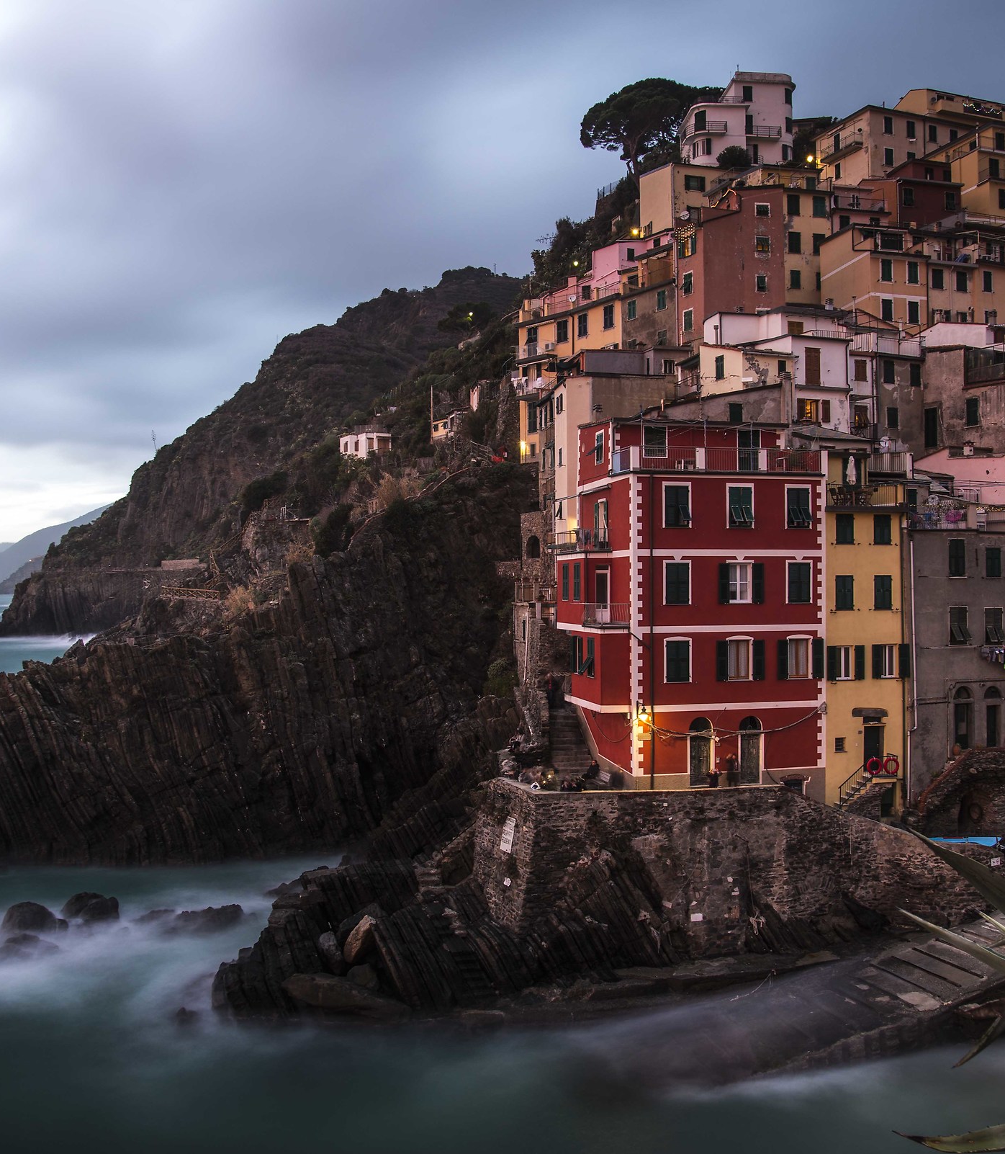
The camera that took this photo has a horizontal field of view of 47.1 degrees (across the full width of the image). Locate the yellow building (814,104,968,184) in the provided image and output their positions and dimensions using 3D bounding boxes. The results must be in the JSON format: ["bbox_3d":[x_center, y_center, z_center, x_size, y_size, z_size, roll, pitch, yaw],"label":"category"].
[{"bbox_3d":[41.200,-42.745,121.500,14.000,8.800,8.000,0,-1,-24],"label":"yellow building"}]

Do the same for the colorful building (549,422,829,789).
[{"bbox_3d":[8.840,1.037,57.600,10.300,17.200,9.800,0,-1,-11],"label":"colorful building"}]

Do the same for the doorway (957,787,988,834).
[{"bbox_3d":[22.000,11.040,53.900,1.600,2.400,0.500,0,-1,-17],"label":"doorway"}]

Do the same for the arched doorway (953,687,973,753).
[{"bbox_3d":[21.894,6.808,54.717,1.150,3.146,0.350,0,-1,-18],"label":"arched doorway"}]

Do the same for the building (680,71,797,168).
[{"bbox_3d":[26.100,-49.258,128.300,11.400,10.500,8.500,0,-1,-10],"label":"building"}]

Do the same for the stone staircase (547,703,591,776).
[{"bbox_3d":[3.200,8.182,57.200,1.900,2.950,4.400,0,-1,-8],"label":"stone staircase"}]

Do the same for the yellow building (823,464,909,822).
[{"bbox_3d":[16.108,2.584,57.299,4.200,16.700,8.000,0,-1,-11],"label":"yellow building"}]

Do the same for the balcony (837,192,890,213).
[{"bbox_3d":[31.283,-32.301,100.422,4.700,1.300,1.500,0,-1,-13],"label":"balcony"}]

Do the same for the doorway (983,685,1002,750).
[{"bbox_3d":[23.594,6.817,55.317,1.100,3.051,0.350,0,-1,-18],"label":"doorway"}]

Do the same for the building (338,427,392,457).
[{"bbox_3d":[-17.699,-17.139,153.823,5.200,3.605,5.500,0,-1,-25],"label":"building"}]

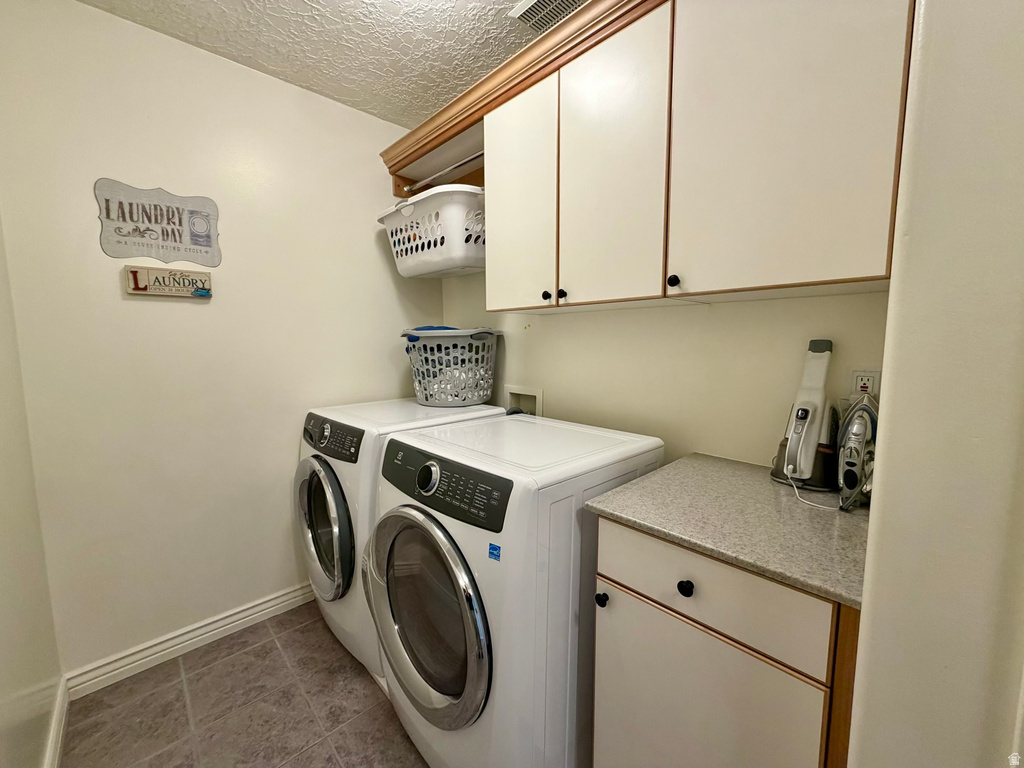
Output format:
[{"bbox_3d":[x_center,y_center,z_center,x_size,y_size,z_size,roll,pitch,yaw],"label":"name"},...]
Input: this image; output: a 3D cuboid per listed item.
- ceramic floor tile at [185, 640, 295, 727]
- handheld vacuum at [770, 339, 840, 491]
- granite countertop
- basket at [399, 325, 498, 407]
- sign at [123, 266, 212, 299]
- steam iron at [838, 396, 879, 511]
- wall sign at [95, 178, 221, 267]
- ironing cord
[{"bbox_3d":[-1.046,1.137,1.595,0.312,0.010,0.312,-6,8,-42],"label":"ceramic floor tile"},{"bbox_3d":[0.789,0.072,1.100,0.120,0.380,0.145,-4,7,-31],"label":"handheld vacuum"},{"bbox_3d":[0.573,0.291,0.999,0.620,0.030,0.515,-6,8,-42],"label":"granite countertop"},{"bbox_3d":[-0.291,-0.085,2.031,0.450,0.360,0.500,-6,8,-42],"label":"basket"},{"bbox_3d":[-1.316,-0.390,1.600,0.253,0.100,0.018,-6,8,-42],"label":"sign"},{"bbox_3d":[0.798,0.154,0.951,0.130,0.252,0.105,-6,8,-42],"label":"steam iron"},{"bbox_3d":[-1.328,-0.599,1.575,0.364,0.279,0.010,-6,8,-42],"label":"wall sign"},{"bbox_3d":[0.719,0.247,0.993,0.115,0.055,0.125,-6,8,-42],"label":"ironing cord"}]

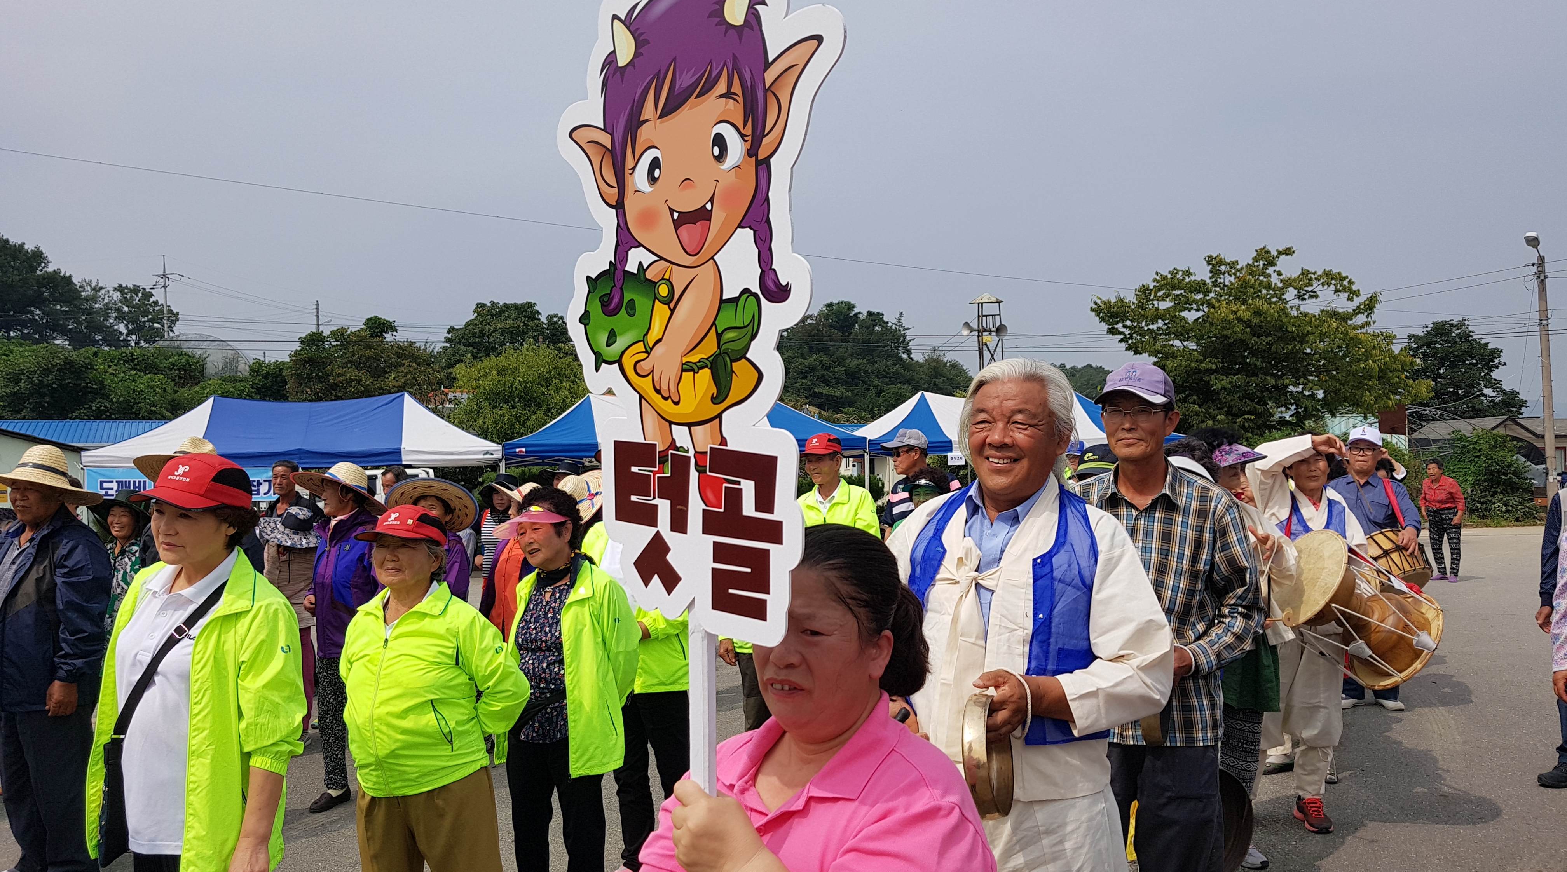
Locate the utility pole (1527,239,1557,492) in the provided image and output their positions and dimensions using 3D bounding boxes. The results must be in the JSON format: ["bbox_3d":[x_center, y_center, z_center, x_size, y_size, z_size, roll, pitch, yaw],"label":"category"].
[{"bbox_3d":[17.428,-1.335,26.999,0.450,6.350,0.450,-3,-2,35],"label":"utility pole"}]

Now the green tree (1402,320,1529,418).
[{"bbox_3d":[33.513,-1.615,58.000,6.600,8.600,6.400,-3,-2,30],"label":"green tree"}]

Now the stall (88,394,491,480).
[{"bbox_3d":[-7.731,0.843,19.487,6.000,3.050,3.000,-1,-2,-13],"label":"stall"}]

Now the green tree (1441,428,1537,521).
[{"bbox_3d":[17.927,0.960,30.000,2.500,2.300,2.300,-3,-2,31],"label":"green tree"}]

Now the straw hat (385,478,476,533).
[{"bbox_3d":[-1.506,0.253,5.084,0.420,0.140,0.420,-2,-35,9],"label":"straw hat"}]

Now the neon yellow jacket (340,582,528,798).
[{"bbox_3d":[-1.045,0.756,3.520,0.550,0.610,0.360,-2,-2,15],"label":"neon yellow jacket"}]

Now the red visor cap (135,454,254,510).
[{"bbox_3d":[-1.301,0.101,2.600,0.190,0.135,0.265,-2,-2,18],"label":"red visor cap"}]

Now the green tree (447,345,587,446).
[{"bbox_3d":[-6.101,0.193,28.000,3.800,4.850,3.600,-1,-2,-12],"label":"green tree"}]

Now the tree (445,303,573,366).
[{"bbox_3d":[-9.258,-0.917,39.958,5.500,7.600,5.200,-1,-2,-12],"label":"tree"}]

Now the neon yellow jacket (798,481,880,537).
[{"bbox_3d":[0.232,0.558,5.800,0.520,0.680,0.320,-2,-2,24],"label":"neon yellow jacket"}]

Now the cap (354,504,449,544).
[{"bbox_3d":[-1.060,0.248,3.270,0.190,0.130,0.270,-2,-9,17],"label":"cap"}]

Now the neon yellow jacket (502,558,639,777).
[{"bbox_3d":[-0.716,0.774,3.970,0.470,0.700,0.360,-2,-2,28],"label":"neon yellow jacket"}]

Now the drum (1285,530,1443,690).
[{"bbox_3d":[2.301,0.702,4.787,0.520,0.450,0.450,33,-9,-10],"label":"drum"}]

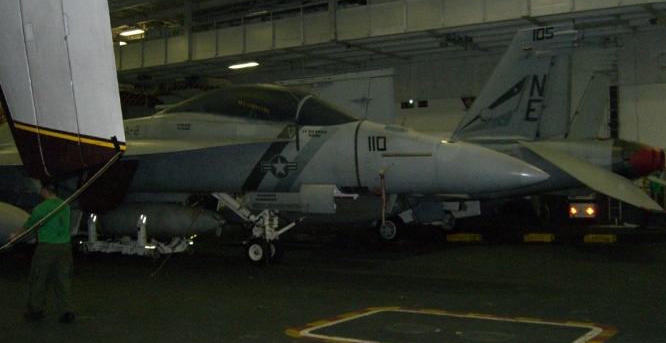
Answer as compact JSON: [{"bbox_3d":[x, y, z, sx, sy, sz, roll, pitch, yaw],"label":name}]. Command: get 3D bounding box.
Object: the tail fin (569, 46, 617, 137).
[{"bbox_3d":[5.684,-1.960,19.100,3.200,2.550,0.320,-1,-21,35],"label":"tail fin"}]

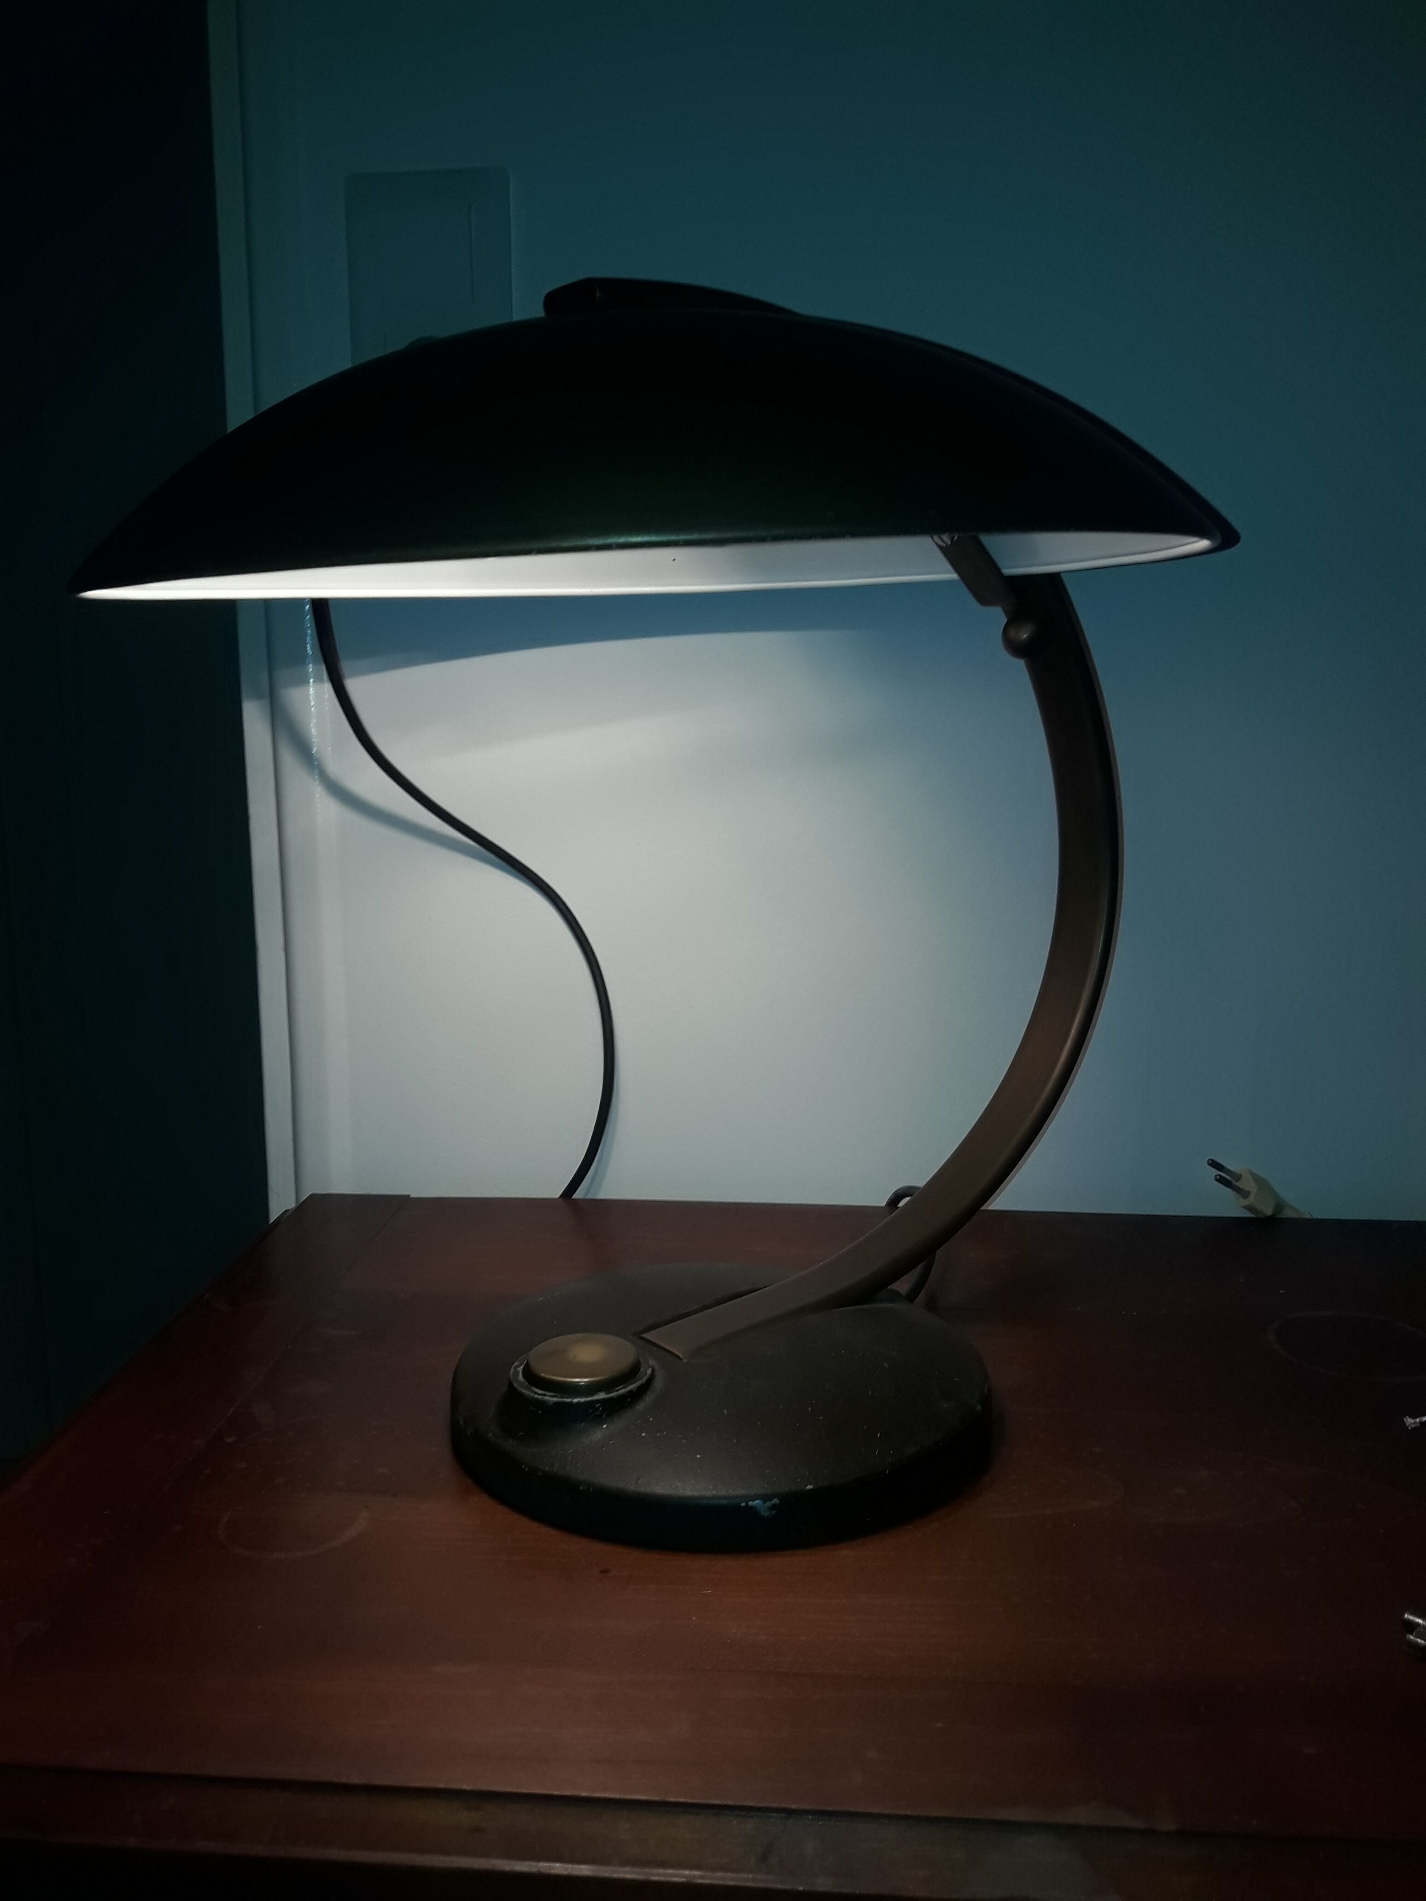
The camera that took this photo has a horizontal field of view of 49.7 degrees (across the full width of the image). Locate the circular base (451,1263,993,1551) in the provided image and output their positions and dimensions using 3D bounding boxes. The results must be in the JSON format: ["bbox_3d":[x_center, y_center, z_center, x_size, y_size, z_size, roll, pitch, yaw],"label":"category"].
[{"bbox_3d":[0.003,0.158,0.592,0.207,0.038,0.207,0,9,0],"label":"circular base"}]

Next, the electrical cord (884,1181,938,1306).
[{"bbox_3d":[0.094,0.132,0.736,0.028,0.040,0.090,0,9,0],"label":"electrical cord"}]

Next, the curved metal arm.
[{"bbox_3d":[0.074,-0.007,0.615,0.232,0.295,0.030,-7,11,-34],"label":"curved metal arm"}]

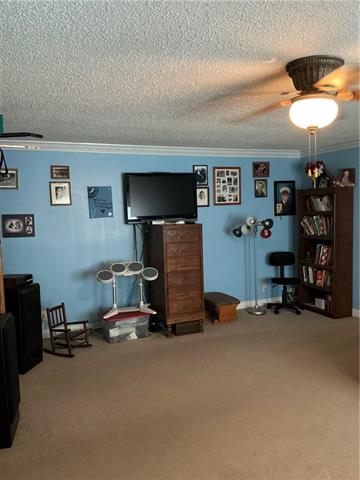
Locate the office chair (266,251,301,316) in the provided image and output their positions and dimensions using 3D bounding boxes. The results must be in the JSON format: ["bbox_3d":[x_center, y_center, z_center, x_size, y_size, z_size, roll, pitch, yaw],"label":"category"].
[{"bbox_3d":[1.572,0.632,5.816,0.520,0.870,0.550,-2,5,-5],"label":"office chair"}]

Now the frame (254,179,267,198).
[{"bbox_3d":[1.262,-0.797,6.033,0.233,0.280,0.020,-4,6,-23],"label":"frame"}]

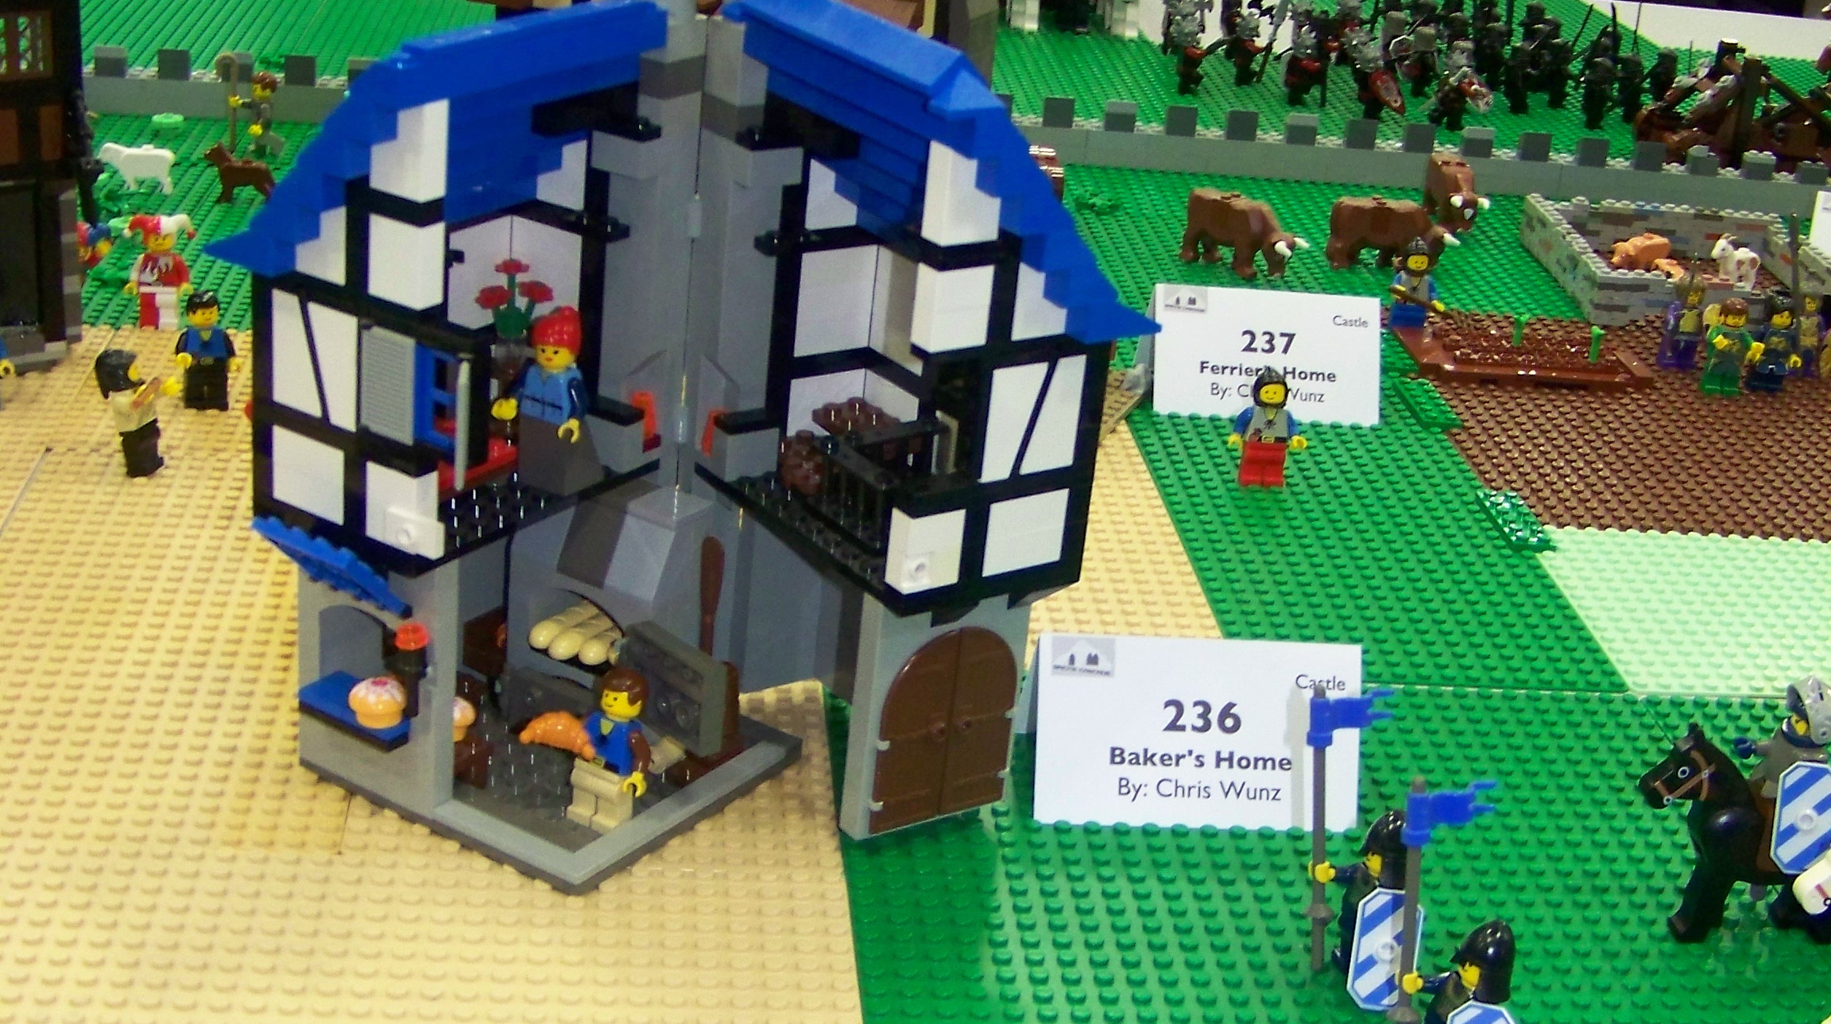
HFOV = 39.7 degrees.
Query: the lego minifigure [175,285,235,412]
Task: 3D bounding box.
[{"bbox_3d":[-0.249,-0.057,0.896,0.024,0.043,0.014,2,23,-6],"label":"lego minifigure"}]

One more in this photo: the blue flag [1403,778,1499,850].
[{"bbox_3d":[0.118,0.067,0.563,0.021,0.015,0.005,-3,24,-4],"label":"blue flag"}]

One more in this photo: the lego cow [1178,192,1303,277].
[{"bbox_3d":[0.148,-0.126,1.158,0.052,0.032,0.018,17,26,26],"label":"lego cow"}]

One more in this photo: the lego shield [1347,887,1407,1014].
[{"bbox_3d":[0.113,0.105,0.608,0.017,0.029,0.006,7,-8,29],"label":"lego shield"}]

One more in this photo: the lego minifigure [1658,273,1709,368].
[{"bbox_3d":[0.327,-0.082,1.081,0.024,0.043,0.016,-2,24,-17],"label":"lego minifigure"}]

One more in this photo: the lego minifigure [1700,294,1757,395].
[{"bbox_3d":[0.338,-0.069,1.051,0.024,0.042,0.015,4,23,-2],"label":"lego minifigure"}]

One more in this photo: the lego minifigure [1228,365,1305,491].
[{"bbox_3d":[0.127,-0.029,0.913,0.027,0.043,0.014,2,23,-6],"label":"lego minifigure"}]

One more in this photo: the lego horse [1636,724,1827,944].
[{"bbox_3d":[0.206,0.080,0.629,0.062,0.057,0.018,2,23,-6],"label":"lego horse"}]

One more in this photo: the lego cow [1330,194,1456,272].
[{"bbox_3d":[0.220,-0.128,1.173,0.060,0.034,0.020,1,23,-11],"label":"lego cow"}]

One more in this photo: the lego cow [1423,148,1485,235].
[{"bbox_3d":[0.269,-0.160,1.262,0.018,0.032,0.050,2,23,-7],"label":"lego cow"}]

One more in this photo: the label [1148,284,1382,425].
[{"bbox_3d":[0.136,-0.066,0.993,0.090,0.045,0.052,3,23,-6],"label":"label"}]

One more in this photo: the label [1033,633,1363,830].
[{"bbox_3d":[0.076,0.054,0.696,0.089,0.045,0.051,3,23,-6],"label":"label"}]

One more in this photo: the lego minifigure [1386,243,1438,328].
[{"bbox_3d":[0.210,-0.098,1.071,0.024,0.039,0.015,2,23,-9],"label":"lego minifigure"}]

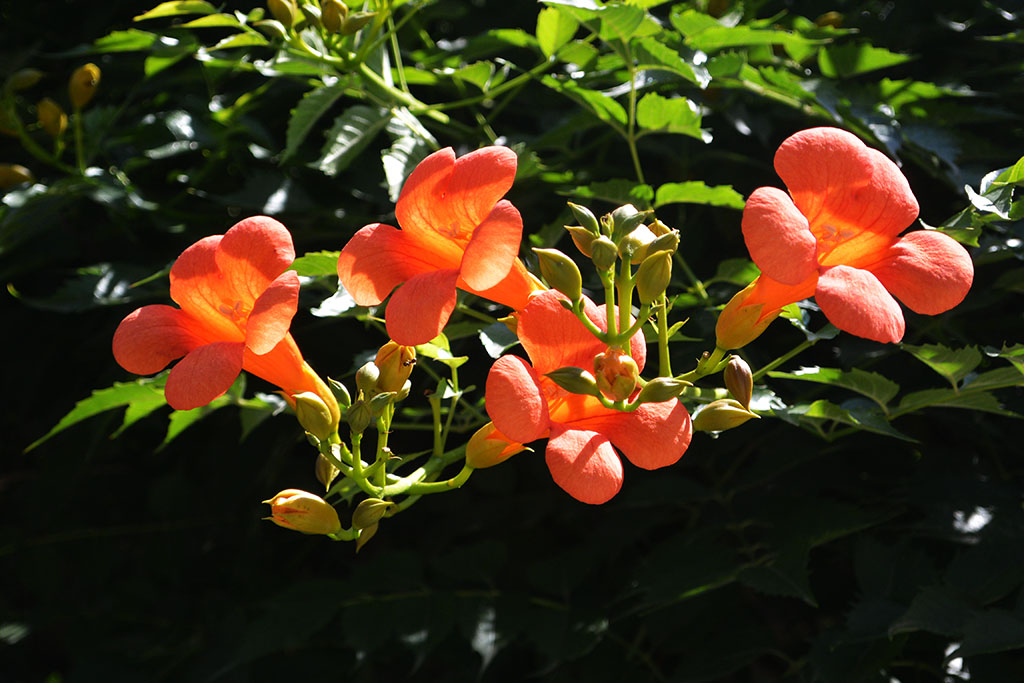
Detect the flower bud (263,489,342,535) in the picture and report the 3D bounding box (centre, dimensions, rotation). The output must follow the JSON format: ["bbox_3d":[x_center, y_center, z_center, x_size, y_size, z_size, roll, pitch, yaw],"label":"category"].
[{"bbox_3d":[-0.071,0.058,0.780,0.028,0.013,0.013,14,0,-6],"label":"flower bud"}]

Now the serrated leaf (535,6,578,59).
[{"bbox_3d":[0.019,-0.131,0.980,0.018,0.025,0.008,2,34,-2],"label":"serrated leaf"}]

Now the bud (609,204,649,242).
[{"bbox_3d":[0.040,-0.041,0.795,0.011,0.015,0.011,28,12,0],"label":"bud"}]

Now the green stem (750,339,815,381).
[{"bbox_3d":[0.103,0.007,0.870,0.029,0.004,0.004,-31,0,-6],"label":"green stem"}]

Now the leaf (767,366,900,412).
[{"bbox_3d":[0.120,0.018,0.860,0.050,0.009,0.022,4,26,-11],"label":"leaf"}]

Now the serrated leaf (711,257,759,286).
[{"bbox_3d":[0.089,-0.028,0.910,0.028,0.008,0.019,1,27,1],"label":"serrated leaf"}]

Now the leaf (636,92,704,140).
[{"bbox_3d":[0.067,-0.095,0.970,0.031,0.012,0.022,6,26,18],"label":"leaf"}]

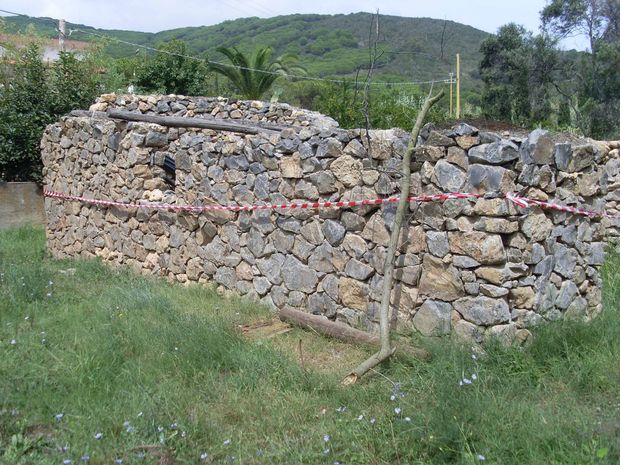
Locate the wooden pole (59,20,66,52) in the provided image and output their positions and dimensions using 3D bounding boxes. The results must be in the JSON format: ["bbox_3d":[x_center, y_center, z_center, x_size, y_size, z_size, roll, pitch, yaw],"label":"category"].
[{"bbox_3d":[-8.000,-4.222,22.165,0.200,5.400,0.200,0,3,0],"label":"wooden pole"}]

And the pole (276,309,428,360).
[{"bbox_3d":[0.431,1.081,7.325,1.910,0.165,0.165,10,9,37],"label":"pole"}]

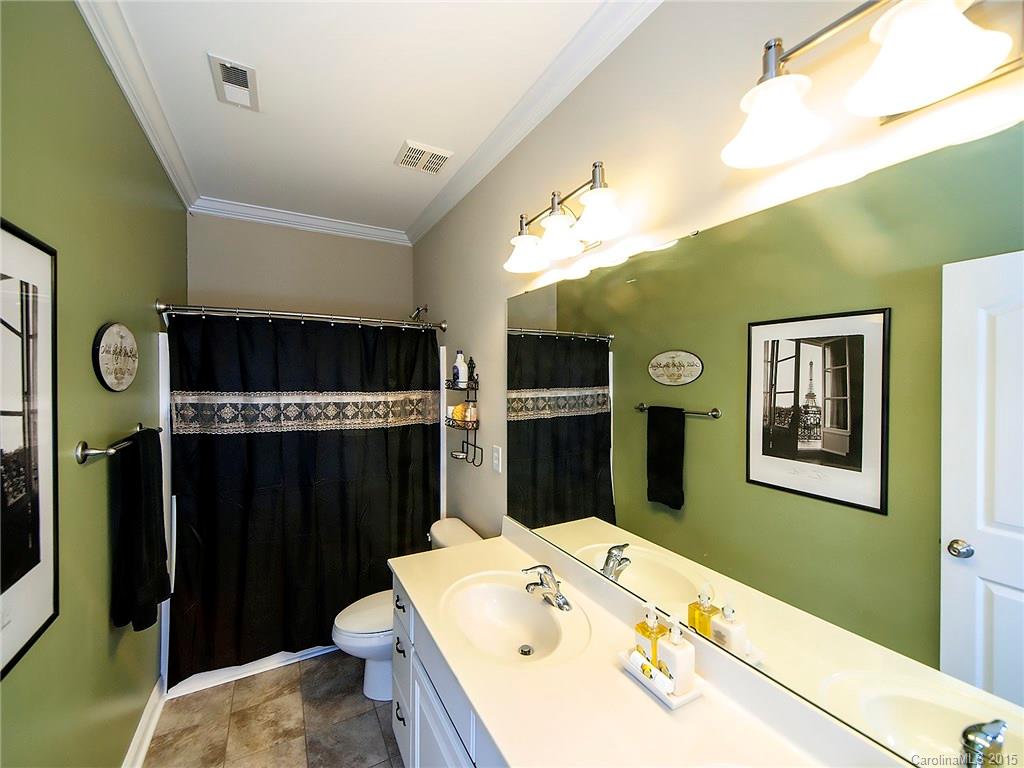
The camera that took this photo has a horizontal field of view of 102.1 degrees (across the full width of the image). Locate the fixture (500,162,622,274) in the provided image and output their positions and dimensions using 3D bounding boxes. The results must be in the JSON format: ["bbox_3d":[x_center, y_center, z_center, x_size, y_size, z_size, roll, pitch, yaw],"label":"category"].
[{"bbox_3d":[0.171,-0.567,1.447,0.200,0.210,0.600,0,1,-30],"label":"fixture"}]

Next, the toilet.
[{"bbox_3d":[-0.534,1.190,2.155,0.720,0.750,0.440,0,1,-30],"label":"toilet"}]

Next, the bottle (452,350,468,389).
[{"bbox_3d":[-0.290,-0.086,2.307,0.060,0.210,0.080,0,1,-30],"label":"bottle"}]

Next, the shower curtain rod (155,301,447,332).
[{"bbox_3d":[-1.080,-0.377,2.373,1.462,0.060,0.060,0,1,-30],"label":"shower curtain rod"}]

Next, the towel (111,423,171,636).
[{"bbox_3d":[-1.360,0.521,1.517,0.110,0.690,0.330,0,1,-30],"label":"towel"}]

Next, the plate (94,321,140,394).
[{"bbox_3d":[-1.389,-0.092,1.466,0.025,0.244,0.435,0,1,-30],"label":"plate"}]

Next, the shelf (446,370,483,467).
[{"bbox_3d":[-0.273,0.173,2.297,0.140,0.550,0.260,0,1,-30],"label":"shelf"}]

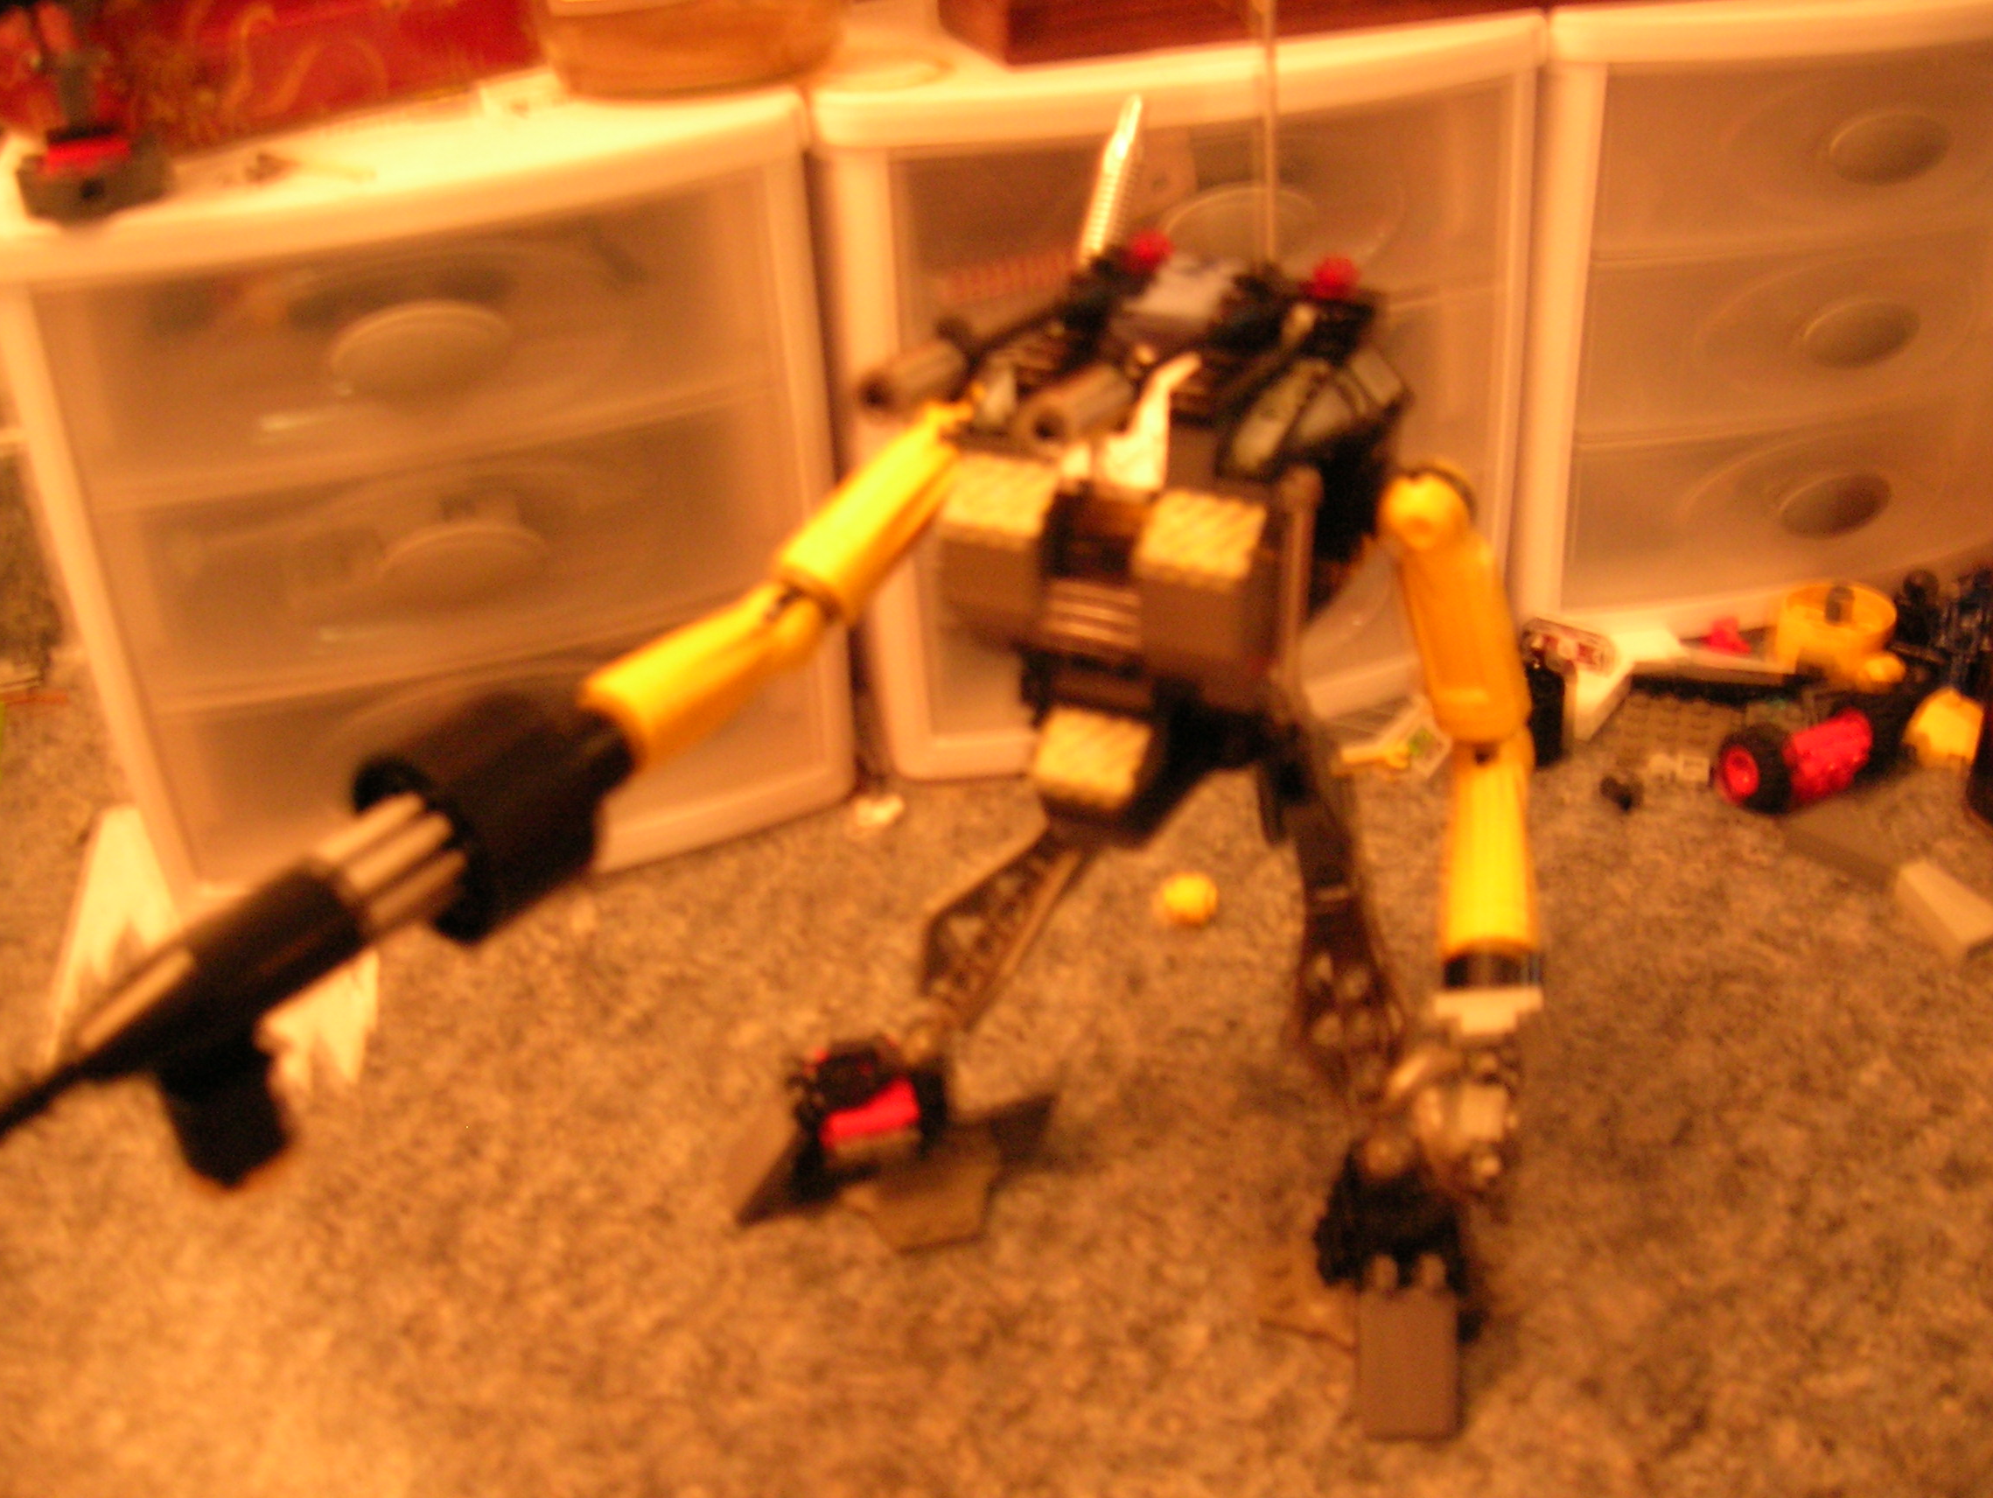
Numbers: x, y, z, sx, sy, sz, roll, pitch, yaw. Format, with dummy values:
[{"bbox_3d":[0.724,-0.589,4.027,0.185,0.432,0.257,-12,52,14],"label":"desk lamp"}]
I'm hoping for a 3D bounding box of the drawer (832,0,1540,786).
[{"bbox_3d":[0.028,-0.122,0.580,0.185,0.175,0.216,-11,28,-14],"label":"drawer"}]

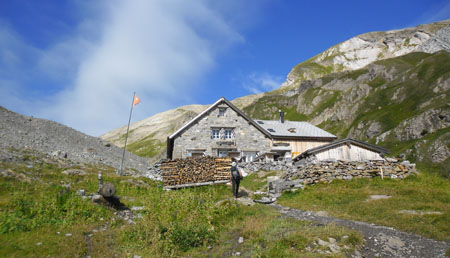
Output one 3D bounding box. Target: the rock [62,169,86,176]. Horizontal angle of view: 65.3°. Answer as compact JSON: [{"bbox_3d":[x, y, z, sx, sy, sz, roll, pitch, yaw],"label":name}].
[{"bbox_3d":[-10.713,3.097,25.000,1.700,0.500,1.000,0,-20,0],"label":"rock"}]

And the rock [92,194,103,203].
[{"bbox_3d":[-5.147,2.818,14.200,0.420,0.310,0.360,0,-20,0],"label":"rock"}]

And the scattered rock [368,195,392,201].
[{"bbox_3d":[6.509,2.867,14.700,1.000,0.260,0.650,0,-20,0],"label":"scattered rock"}]

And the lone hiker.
[{"bbox_3d":[0.492,2.355,16.000,0.520,1.730,0.480,0,-20,0],"label":"lone hiker"}]

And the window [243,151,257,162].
[{"bbox_3d":[2.337,2.623,33.500,1.300,1.170,0.200,1,-20,-4],"label":"window"}]

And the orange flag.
[{"bbox_3d":[-7.117,-2.272,28.500,0.650,1.000,0.250,0,-20,0],"label":"orange flag"}]

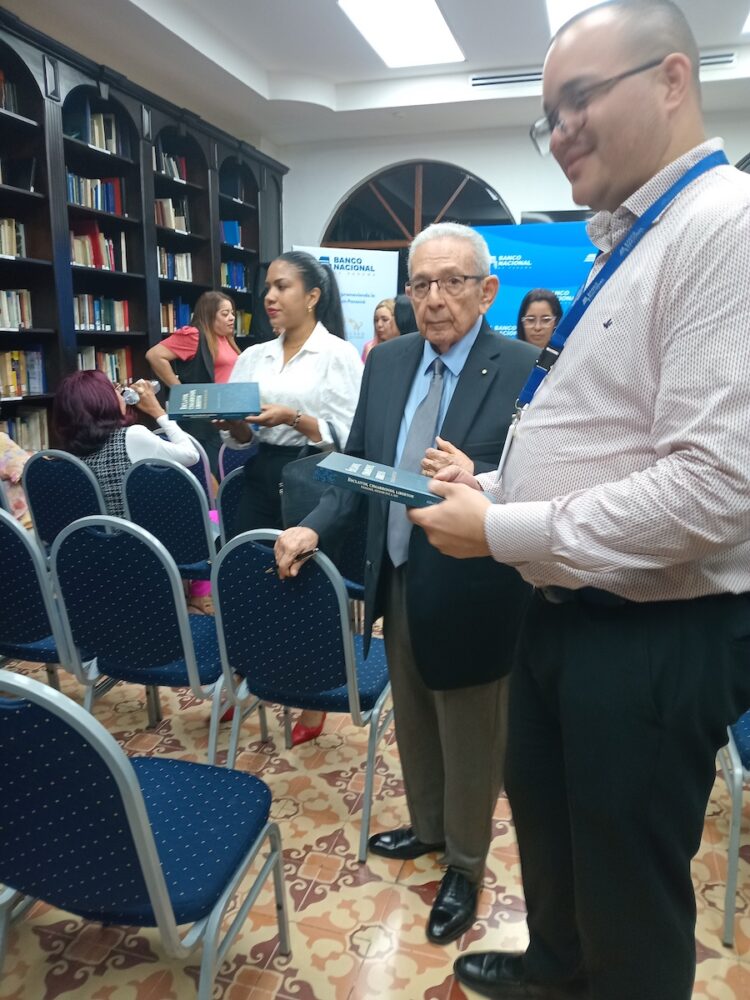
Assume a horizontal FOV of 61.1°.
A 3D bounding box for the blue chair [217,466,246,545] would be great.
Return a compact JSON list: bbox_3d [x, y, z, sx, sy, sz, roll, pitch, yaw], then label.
[{"bbox_3d":[-0.334,0.273,2.673,0.440,0.923,0.550,5,12,18],"label":"blue chair"}]

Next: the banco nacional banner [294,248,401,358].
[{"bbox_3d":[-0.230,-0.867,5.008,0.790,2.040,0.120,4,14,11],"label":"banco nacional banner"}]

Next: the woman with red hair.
[{"bbox_3d":[-1.041,0.030,2.925,0.550,1.240,0.720,12,17,37],"label":"woman with red hair"}]

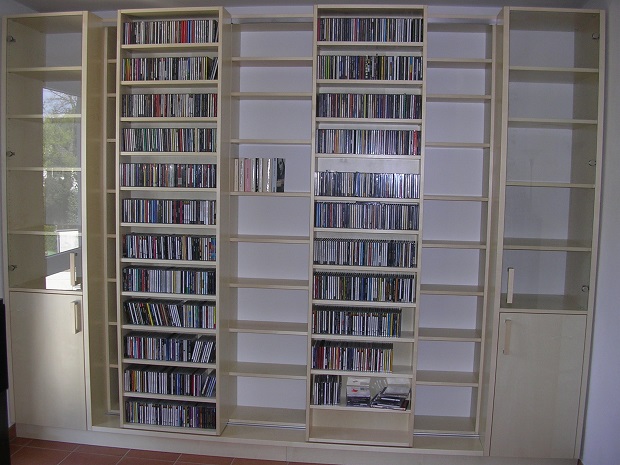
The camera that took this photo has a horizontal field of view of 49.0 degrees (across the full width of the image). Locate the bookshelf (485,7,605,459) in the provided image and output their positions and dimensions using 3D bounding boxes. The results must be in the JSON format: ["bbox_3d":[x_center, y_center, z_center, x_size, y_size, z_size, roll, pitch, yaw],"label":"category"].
[{"bbox_3d":[1.251,0.023,3.735,0.525,2.410,0.510,2,5,6],"label":"bookshelf"}]

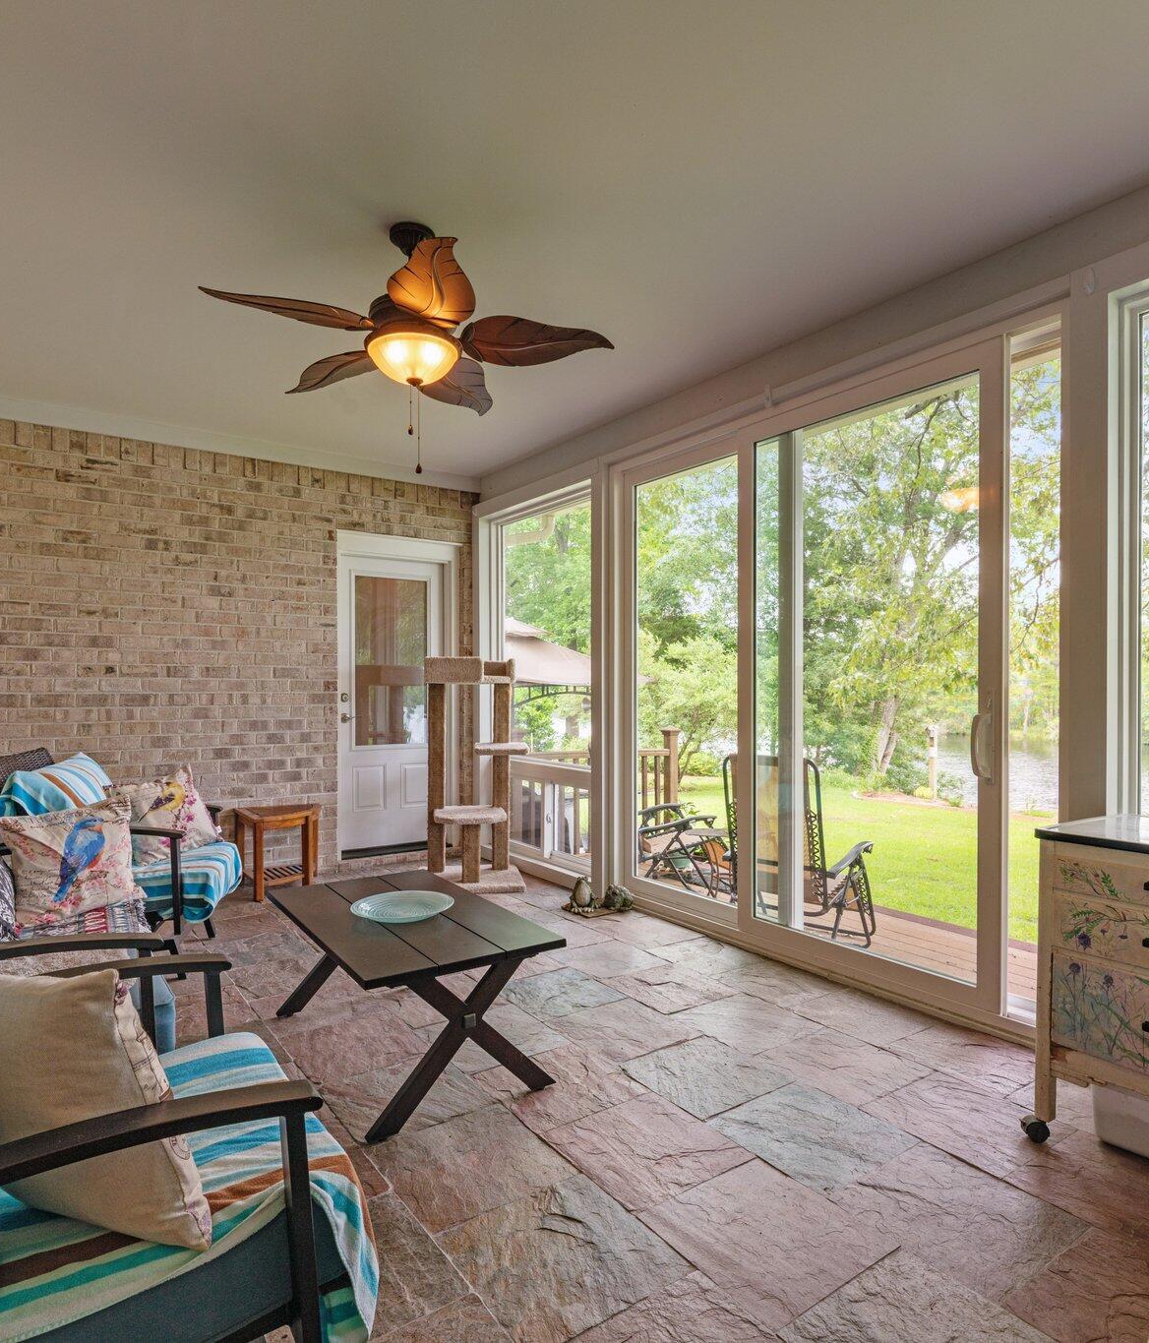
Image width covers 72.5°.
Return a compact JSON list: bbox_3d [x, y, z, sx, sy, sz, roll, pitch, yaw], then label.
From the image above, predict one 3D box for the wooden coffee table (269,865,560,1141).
[{"bbox_3d":[-0.626,1.107,2.842,0.640,0.455,1.110,0,0,-33],"label":"wooden coffee table"}]

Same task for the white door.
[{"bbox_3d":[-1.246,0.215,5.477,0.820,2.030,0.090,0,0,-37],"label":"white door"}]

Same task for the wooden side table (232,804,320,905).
[{"bbox_3d":[-1.740,1.100,4.792,0.500,0.470,0.380,0,0,-37],"label":"wooden side table"}]

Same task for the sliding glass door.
[{"bbox_3d":[0.923,0.020,3.688,0.120,2.440,2.200,0,0,-37],"label":"sliding glass door"}]

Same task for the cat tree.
[{"bbox_3d":[-0.630,0.625,4.970,0.630,1.420,0.520,0,0,-5],"label":"cat tree"}]

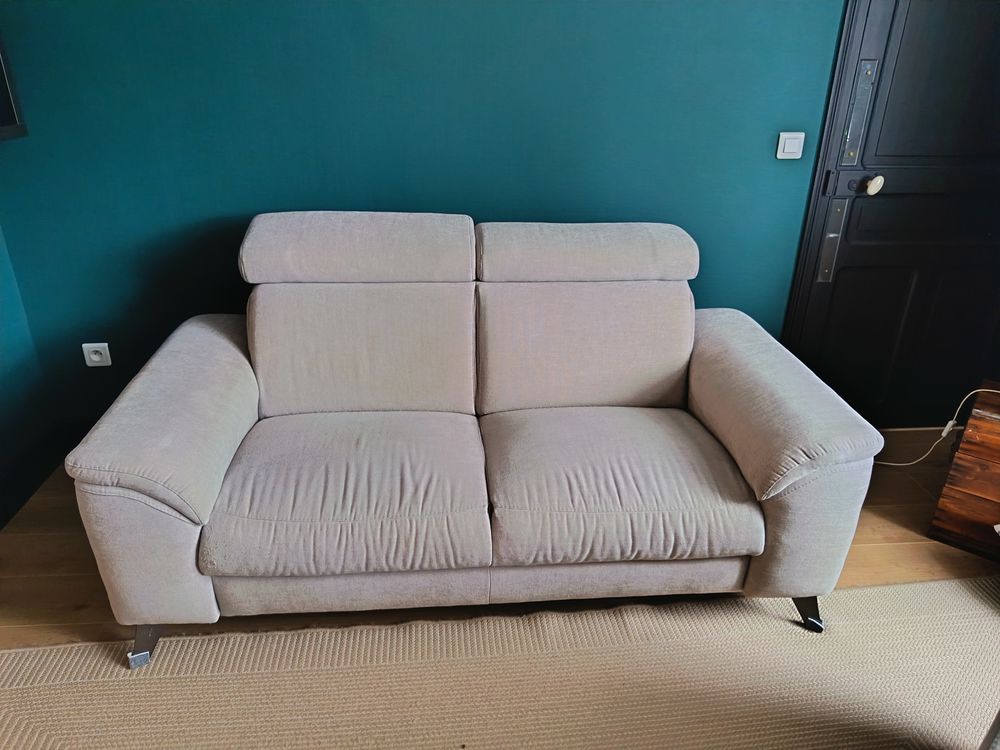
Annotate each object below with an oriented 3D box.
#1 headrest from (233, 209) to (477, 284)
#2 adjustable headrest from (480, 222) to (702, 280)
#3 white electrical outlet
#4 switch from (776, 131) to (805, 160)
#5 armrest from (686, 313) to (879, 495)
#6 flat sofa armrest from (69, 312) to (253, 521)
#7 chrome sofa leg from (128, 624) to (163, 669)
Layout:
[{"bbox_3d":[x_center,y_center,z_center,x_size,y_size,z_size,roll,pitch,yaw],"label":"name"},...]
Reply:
[{"bbox_3d":[-0.378,-0.349,1.889,0.612,0.185,0.165,-1,13,-5],"label":"headrest"},{"bbox_3d":[0.239,-0.350,1.957,0.610,0.165,0.170,-1,11,-5],"label":"adjustable headrest"},{"bbox_3d":[-1.367,-0.068,2.357,0.082,0.082,0.013,-1,23,-5],"label":"white electrical outlet"},{"bbox_3d":[0.958,-0.753,2.282,0.082,0.082,0.013,-1,23,-5],"label":"switch"},{"bbox_3d":[0.687,0.060,1.902,0.260,0.195,0.820,-1,27,-5],"label":"armrest"},{"bbox_3d":[-0.780,0.084,1.780,0.260,0.195,0.820,-1,27,-5],"label":"flat sofa armrest"},{"bbox_3d":[-0.816,0.607,1.606,0.072,0.134,0.070,-1,23,-5],"label":"chrome sofa leg"}]

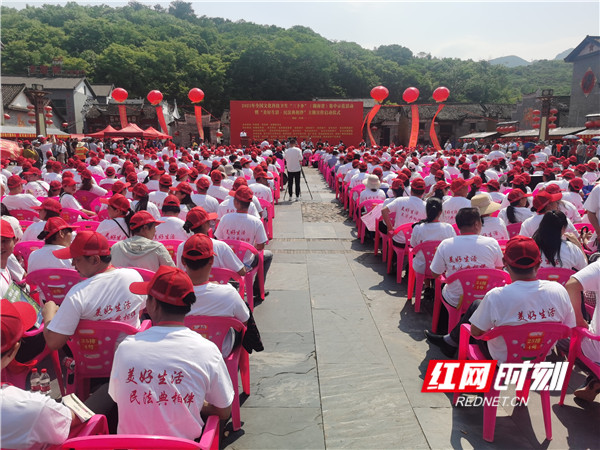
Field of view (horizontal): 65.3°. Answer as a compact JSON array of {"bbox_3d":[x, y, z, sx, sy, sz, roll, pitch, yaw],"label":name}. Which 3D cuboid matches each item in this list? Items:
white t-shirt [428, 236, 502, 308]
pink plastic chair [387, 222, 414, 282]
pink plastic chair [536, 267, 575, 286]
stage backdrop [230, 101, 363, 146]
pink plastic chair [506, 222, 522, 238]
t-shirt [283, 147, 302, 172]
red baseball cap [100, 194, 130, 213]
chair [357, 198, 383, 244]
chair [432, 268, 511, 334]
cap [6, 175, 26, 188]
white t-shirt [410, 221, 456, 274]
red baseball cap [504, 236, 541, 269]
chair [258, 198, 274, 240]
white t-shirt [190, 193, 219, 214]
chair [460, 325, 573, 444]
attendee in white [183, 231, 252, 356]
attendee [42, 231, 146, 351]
[{"bbox_3d":[1.379,0.361,3.854,0.560,0.620,0.320,1,11,5],"label":"white t-shirt"},{"bbox_3d":[1.430,0.309,6.045,0.580,0.770,0.540,0,11,0],"label":"pink plastic chair"},{"bbox_3d":[2.066,0.674,4.092,0.580,0.770,0.540,0,11,0],"label":"pink plastic chair"},{"bbox_3d":[-0.231,-7.638,36.000,10.208,3.746,0.150,0,11,0],"label":"stage backdrop"},{"bbox_3d":[2.760,0.308,6.028,0.540,0.755,0.520,1,10,3],"label":"pink plastic chair"},{"bbox_3d":[-0.179,-1.847,13.300,0.540,0.740,0.320,1,11,5],"label":"t-shirt"},{"bbox_3d":[-1.830,-0.213,4.641,0.280,0.150,0.180,14,13,9],"label":"red baseball cap"},{"bbox_3d":[1.300,-0.080,8.204,0.540,0.755,0.520,1,10,5],"label":"chair"},{"bbox_3d":[1.494,0.664,4.054,0.540,0.760,0.530,0,11,0],"label":"chair"},{"bbox_3d":[-4.202,-0.645,6.945,0.180,0.140,0.270,5,21,28],"label":"cap"},{"bbox_3d":[1.387,0.211,4.864,0.470,0.600,0.310,0,11,2],"label":"white t-shirt"},{"bbox_3d":[1.266,0.141,2.656,0.190,0.155,0.270,4,11,22],"label":"red baseball cap"},{"bbox_3d":[-0.760,-0.076,8.184,0.540,0.755,0.520,-1,10,-3],"label":"chair"},{"bbox_3d":[-1.263,-0.111,6.187,0.500,0.620,0.310,0,11,0],"label":"white t-shirt"},{"bbox_3d":[1.297,0.872,2.873,0.540,0.755,0.520,0,10,0],"label":"chair"},{"bbox_3d":[-0.600,0.602,3.114,0.540,1.200,0.780,-1,10,-3],"label":"attendee in white"},{"bbox_3d":[-1.354,0.598,3.085,0.600,1.240,0.770,-3,11,-18],"label":"attendee"}]

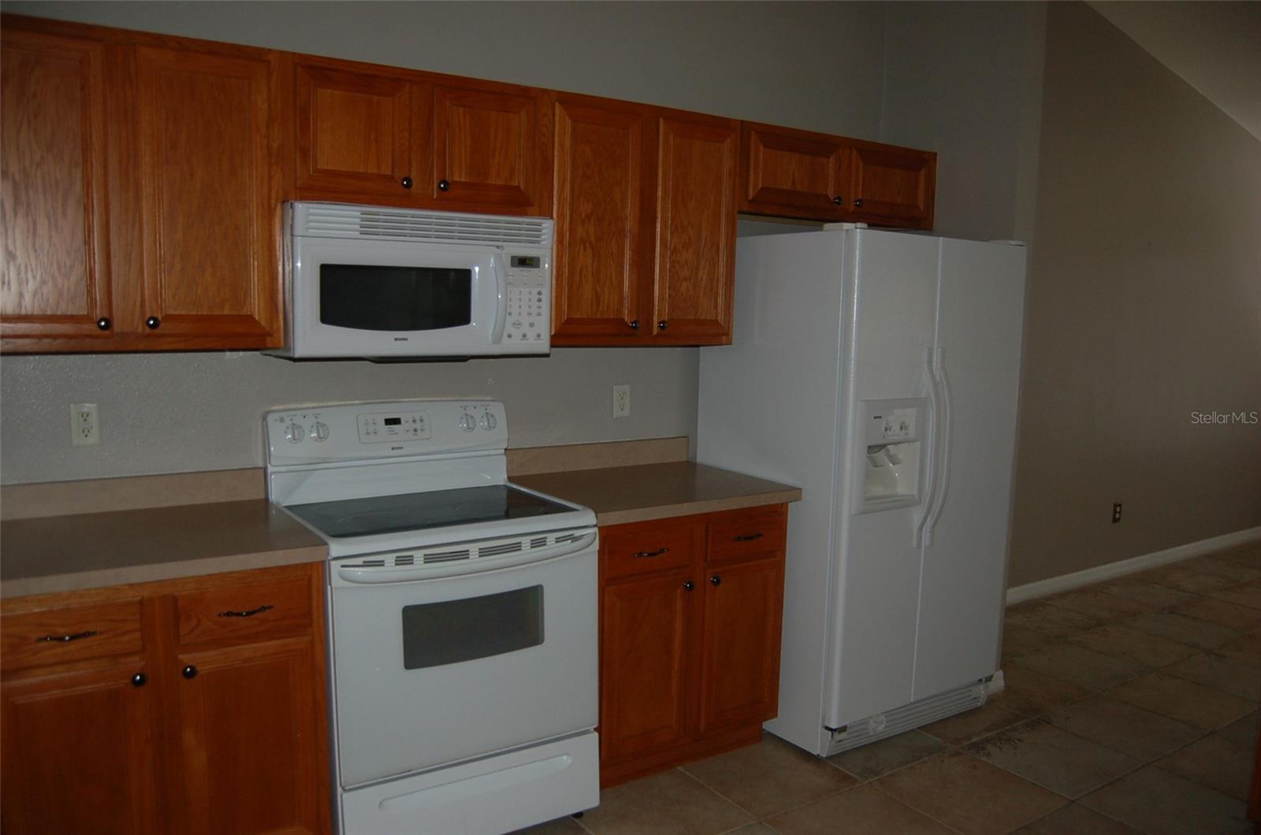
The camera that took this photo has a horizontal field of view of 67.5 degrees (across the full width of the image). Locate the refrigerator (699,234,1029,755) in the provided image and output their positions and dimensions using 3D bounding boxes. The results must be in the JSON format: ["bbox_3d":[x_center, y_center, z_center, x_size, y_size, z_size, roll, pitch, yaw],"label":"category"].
[{"bbox_3d":[0.854,0.216,3.564,0.868,1.766,0.825,-3,8,-32],"label":"refrigerator"}]

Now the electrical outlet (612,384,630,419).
[{"bbox_3d":[-0.028,-0.059,3.453,0.070,0.115,0.010,-3,8,-32],"label":"electrical outlet"}]

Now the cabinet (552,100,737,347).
[{"bbox_3d":[-0.018,-0.634,3.196,0.737,0.773,0.324,-3,8,-32],"label":"cabinet"}]

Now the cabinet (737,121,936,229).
[{"bbox_3d":[0.725,-0.903,3.632,1.008,0.311,0.324,-3,8,-32],"label":"cabinet"}]

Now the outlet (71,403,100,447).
[{"bbox_3d":[-1.471,0.020,2.545,0.070,0.115,0.010,-3,8,-32],"label":"outlet"}]

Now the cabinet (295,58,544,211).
[{"bbox_3d":[-0.654,-0.787,2.771,0.776,0.395,0.324,-3,8,-32],"label":"cabinet"}]

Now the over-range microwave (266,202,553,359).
[{"bbox_3d":[-0.650,-0.383,2.764,0.750,0.404,0.431,-3,8,-32],"label":"over-range microwave"}]

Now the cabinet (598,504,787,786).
[{"bbox_3d":[0.041,0.692,3.224,0.734,0.868,0.636,-3,8,-32],"label":"cabinet"}]

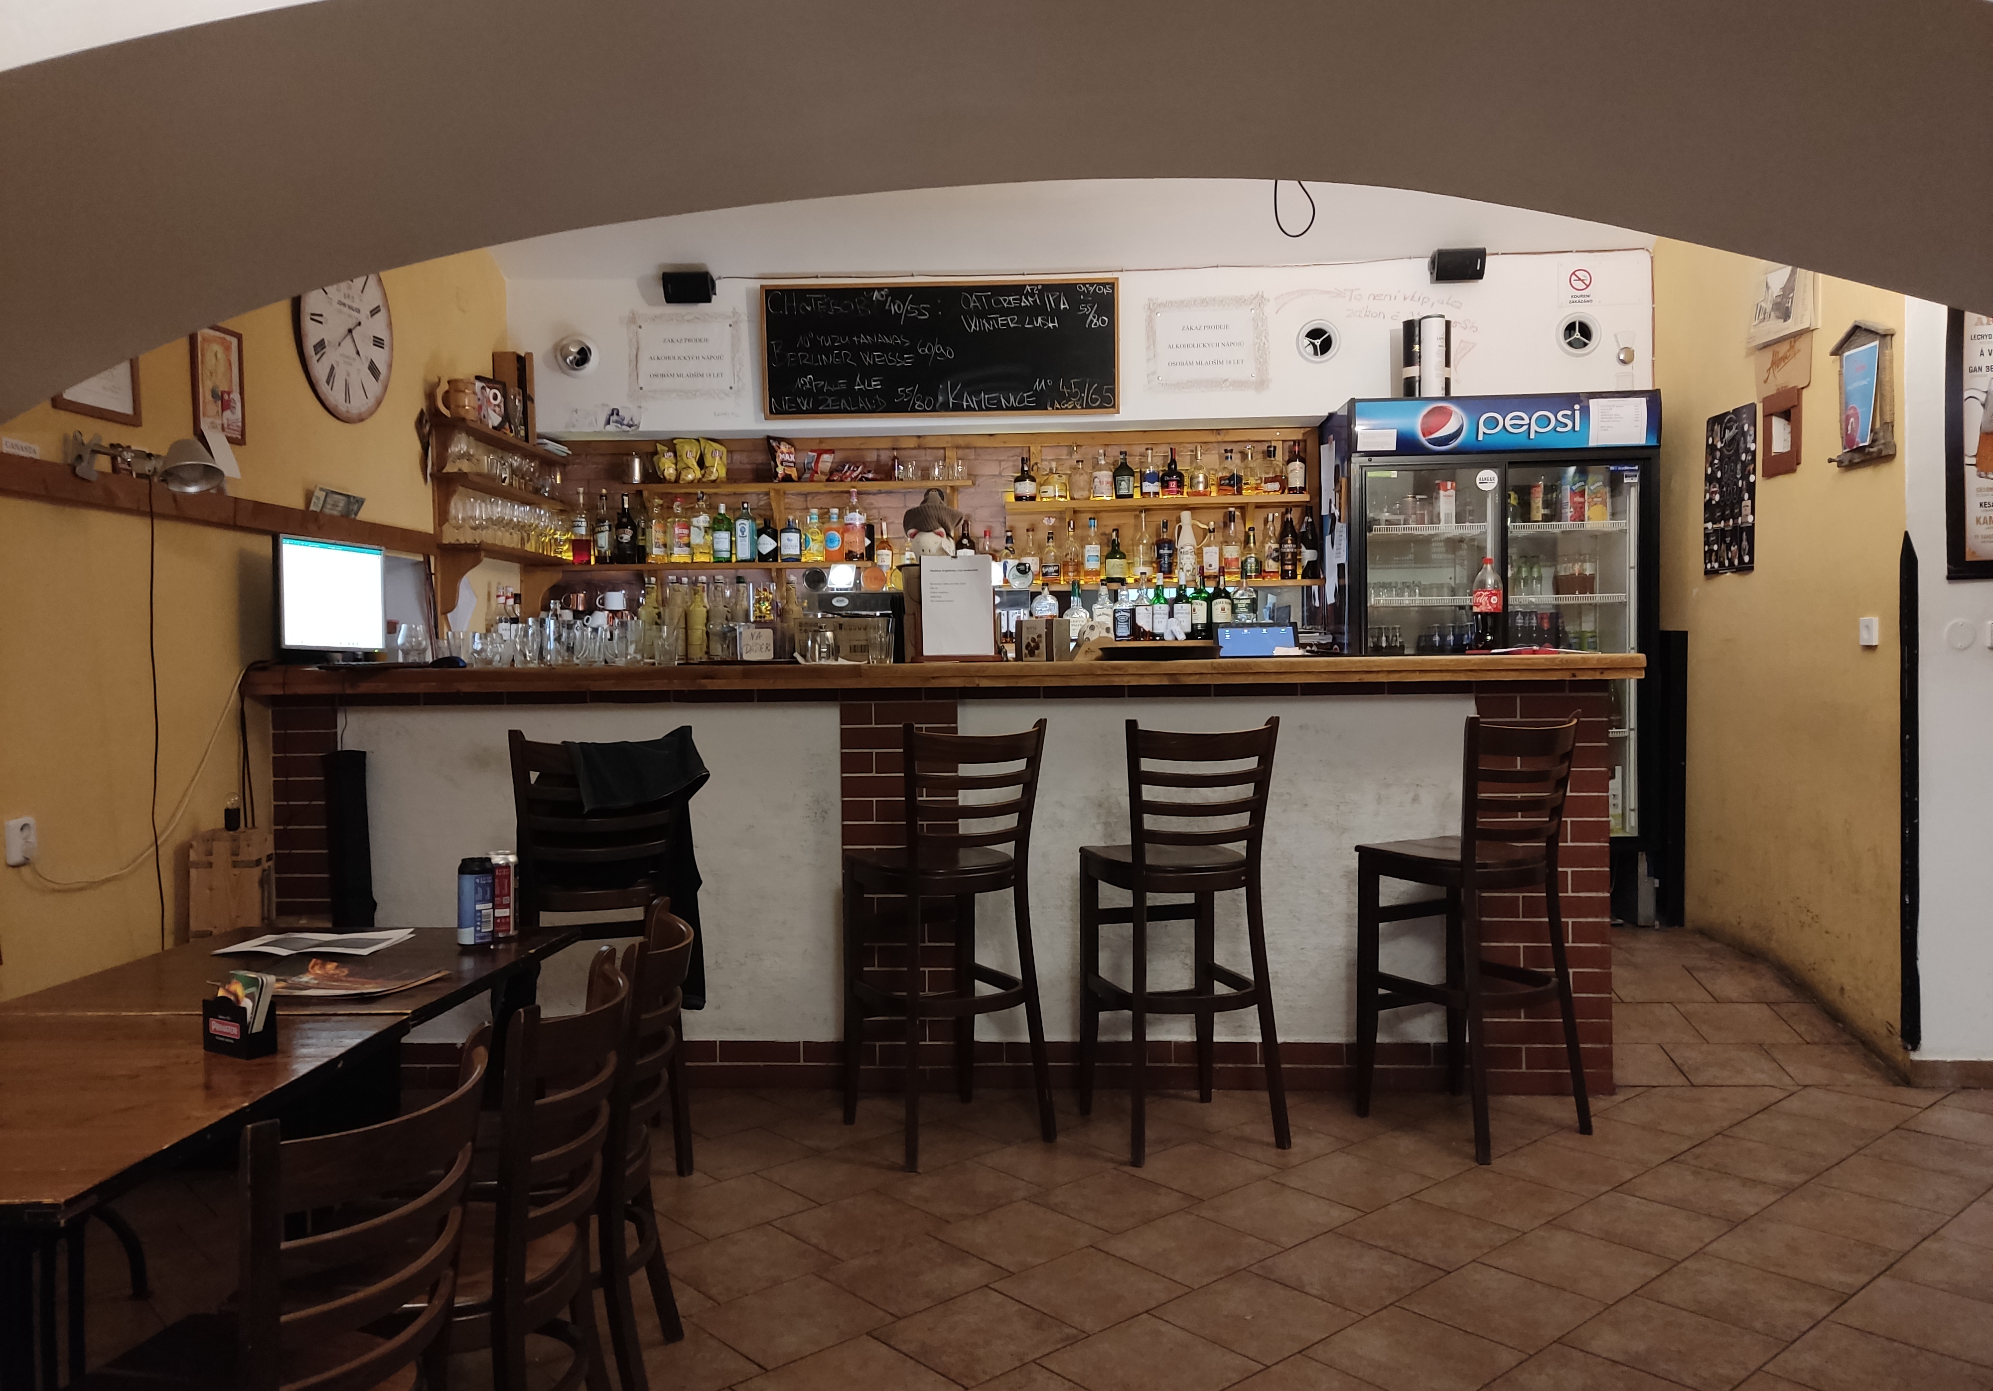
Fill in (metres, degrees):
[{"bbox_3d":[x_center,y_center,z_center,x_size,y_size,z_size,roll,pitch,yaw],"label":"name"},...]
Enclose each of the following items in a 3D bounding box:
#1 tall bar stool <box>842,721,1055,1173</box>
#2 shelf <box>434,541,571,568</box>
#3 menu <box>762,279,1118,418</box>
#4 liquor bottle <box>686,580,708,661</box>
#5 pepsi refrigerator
[{"bbox_3d":[-0.154,0.635,3.960,0.450,1.135,0.485,-1,1,-30],"label":"tall bar stool"},{"bbox_3d":[-1.947,-0.554,5.675,0.160,0.030,0.780,-1,1,9],"label":"shelf"},{"bbox_3d":[-0.231,-1.430,5.937,1.475,0.550,0.025,-1,1,2],"label":"menu"},{"bbox_3d":[-0.970,-0.249,4.680,0.069,0.268,0.069,-1,1,3],"label":"liquor bottle"},{"bbox_3d":[1.938,-0.150,5.768,1.180,1.975,0.700,-1,1,4],"label":"pepsi refrigerator"}]

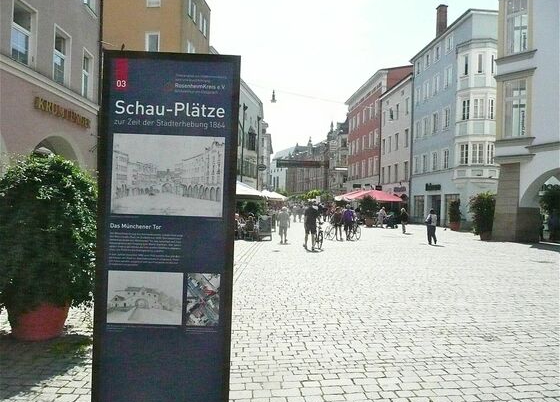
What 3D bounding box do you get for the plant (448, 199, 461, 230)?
[{"bbox_3d":[13.251,1.090,34.300,0.970,2.450,0.970,2,0,-5],"label":"plant"}]

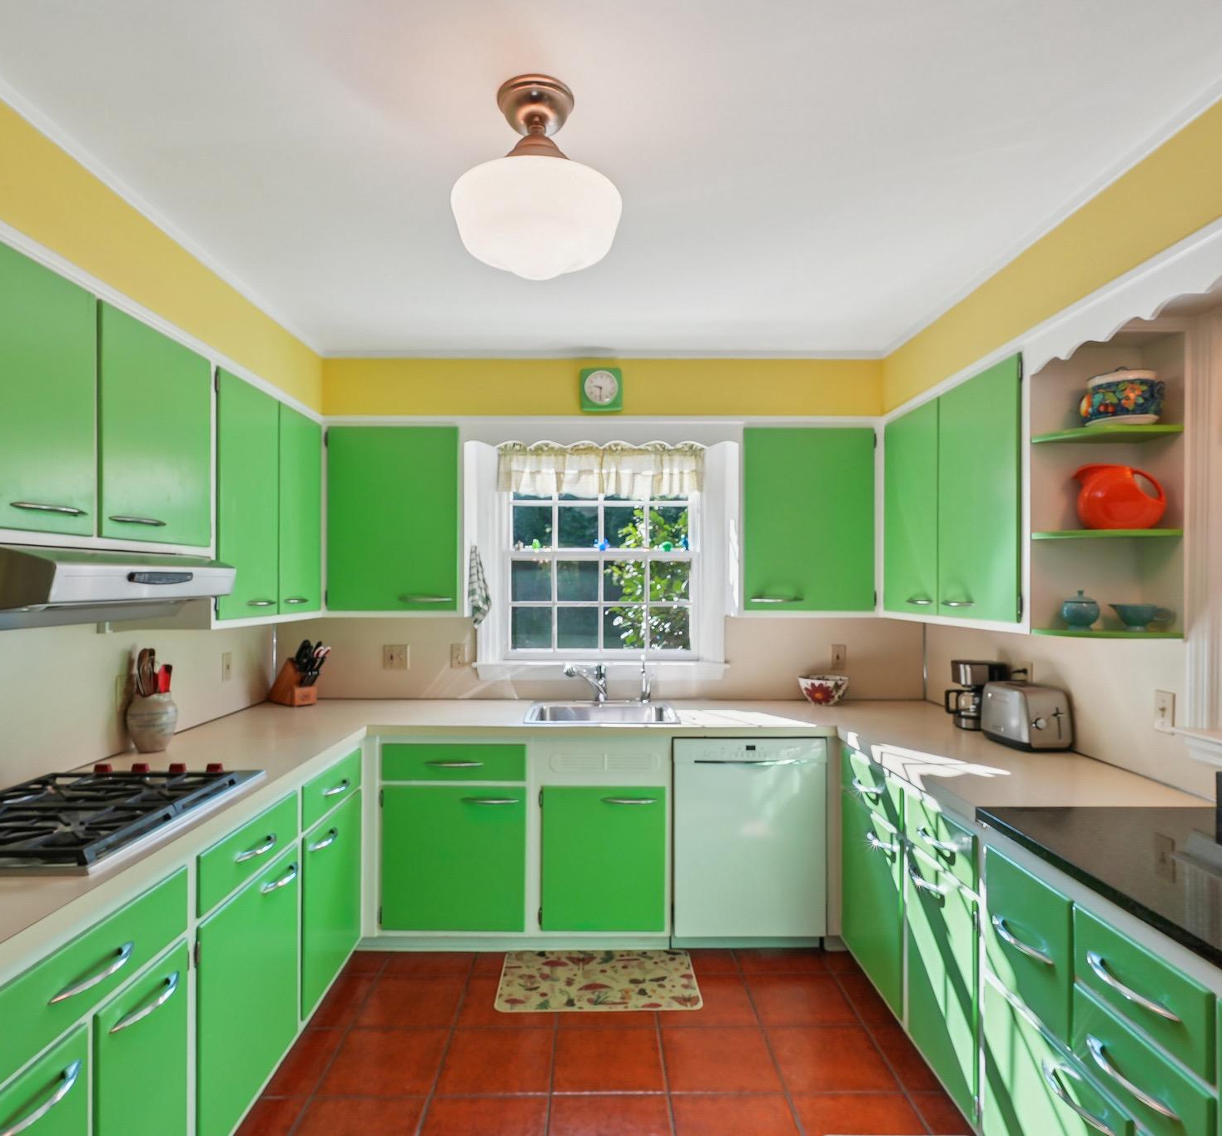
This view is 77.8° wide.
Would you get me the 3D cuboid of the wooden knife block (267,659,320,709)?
[{"bbox_3d":[-1.477,0.521,3.519,0.230,0.210,0.105,-1,-1,40],"label":"wooden knife block"}]

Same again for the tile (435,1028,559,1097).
[{"bbox_3d":[-0.344,1.517,2.326,0.330,0.013,0.330,0,-1,-1],"label":"tile"}]

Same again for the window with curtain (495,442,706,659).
[{"bbox_3d":[-0.048,-0.086,3.582,1.000,1.030,0.120,0,-1,-1],"label":"window with curtain"}]

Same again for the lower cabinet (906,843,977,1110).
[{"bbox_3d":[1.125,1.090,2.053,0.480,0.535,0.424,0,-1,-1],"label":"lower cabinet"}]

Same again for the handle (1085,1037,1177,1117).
[{"bbox_3d":[0.895,0.881,1.324,0.036,0.022,0.228,0,-1,-1],"label":"handle"}]

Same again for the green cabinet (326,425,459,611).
[{"bbox_3d":[-0.933,-0.206,3.396,0.577,0.790,0.340,0,-1,-1],"label":"green cabinet"}]

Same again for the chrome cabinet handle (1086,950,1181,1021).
[{"bbox_3d":[0.896,0.727,1.325,0.036,0.022,0.228,0,-1,-1],"label":"chrome cabinet handle"}]

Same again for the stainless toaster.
[{"bbox_3d":[1.459,0.520,2.677,0.175,0.195,0.310,0,-1,-1],"label":"stainless toaster"}]

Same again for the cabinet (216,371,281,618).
[{"bbox_3d":[-1.385,-0.226,2.556,0.330,0.779,0.453,0,-1,-1],"label":"cabinet"}]

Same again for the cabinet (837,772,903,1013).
[{"bbox_3d":[1.203,1.075,2.683,0.600,0.730,0.585,0,-1,-1],"label":"cabinet"}]

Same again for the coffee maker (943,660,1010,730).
[{"bbox_3d":[1.419,0.491,2.945,0.240,0.255,0.155,0,-1,-1],"label":"coffee maker"}]

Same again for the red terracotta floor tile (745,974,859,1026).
[{"bbox_3d":[0.671,1.535,2.708,0.330,0.010,0.330,0,-1,-1],"label":"red terracotta floor tile"}]

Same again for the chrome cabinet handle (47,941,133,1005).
[{"bbox_3d":[-0.915,0.724,1.359,0.033,0.024,0.225,0,-1,-1],"label":"chrome cabinet handle"}]

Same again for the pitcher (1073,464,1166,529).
[{"bbox_3d":[1.390,-0.191,2.085,0.222,0.176,0.120,0,-1,14],"label":"pitcher"}]

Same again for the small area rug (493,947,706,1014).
[{"bbox_3d":[-0.042,1.527,2.815,0.710,0.008,0.435,0,-1,-1],"label":"small area rug"}]

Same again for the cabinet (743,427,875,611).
[{"bbox_3d":[0.855,-0.208,3.433,0.570,0.795,0.340,0,-1,-1],"label":"cabinet"}]

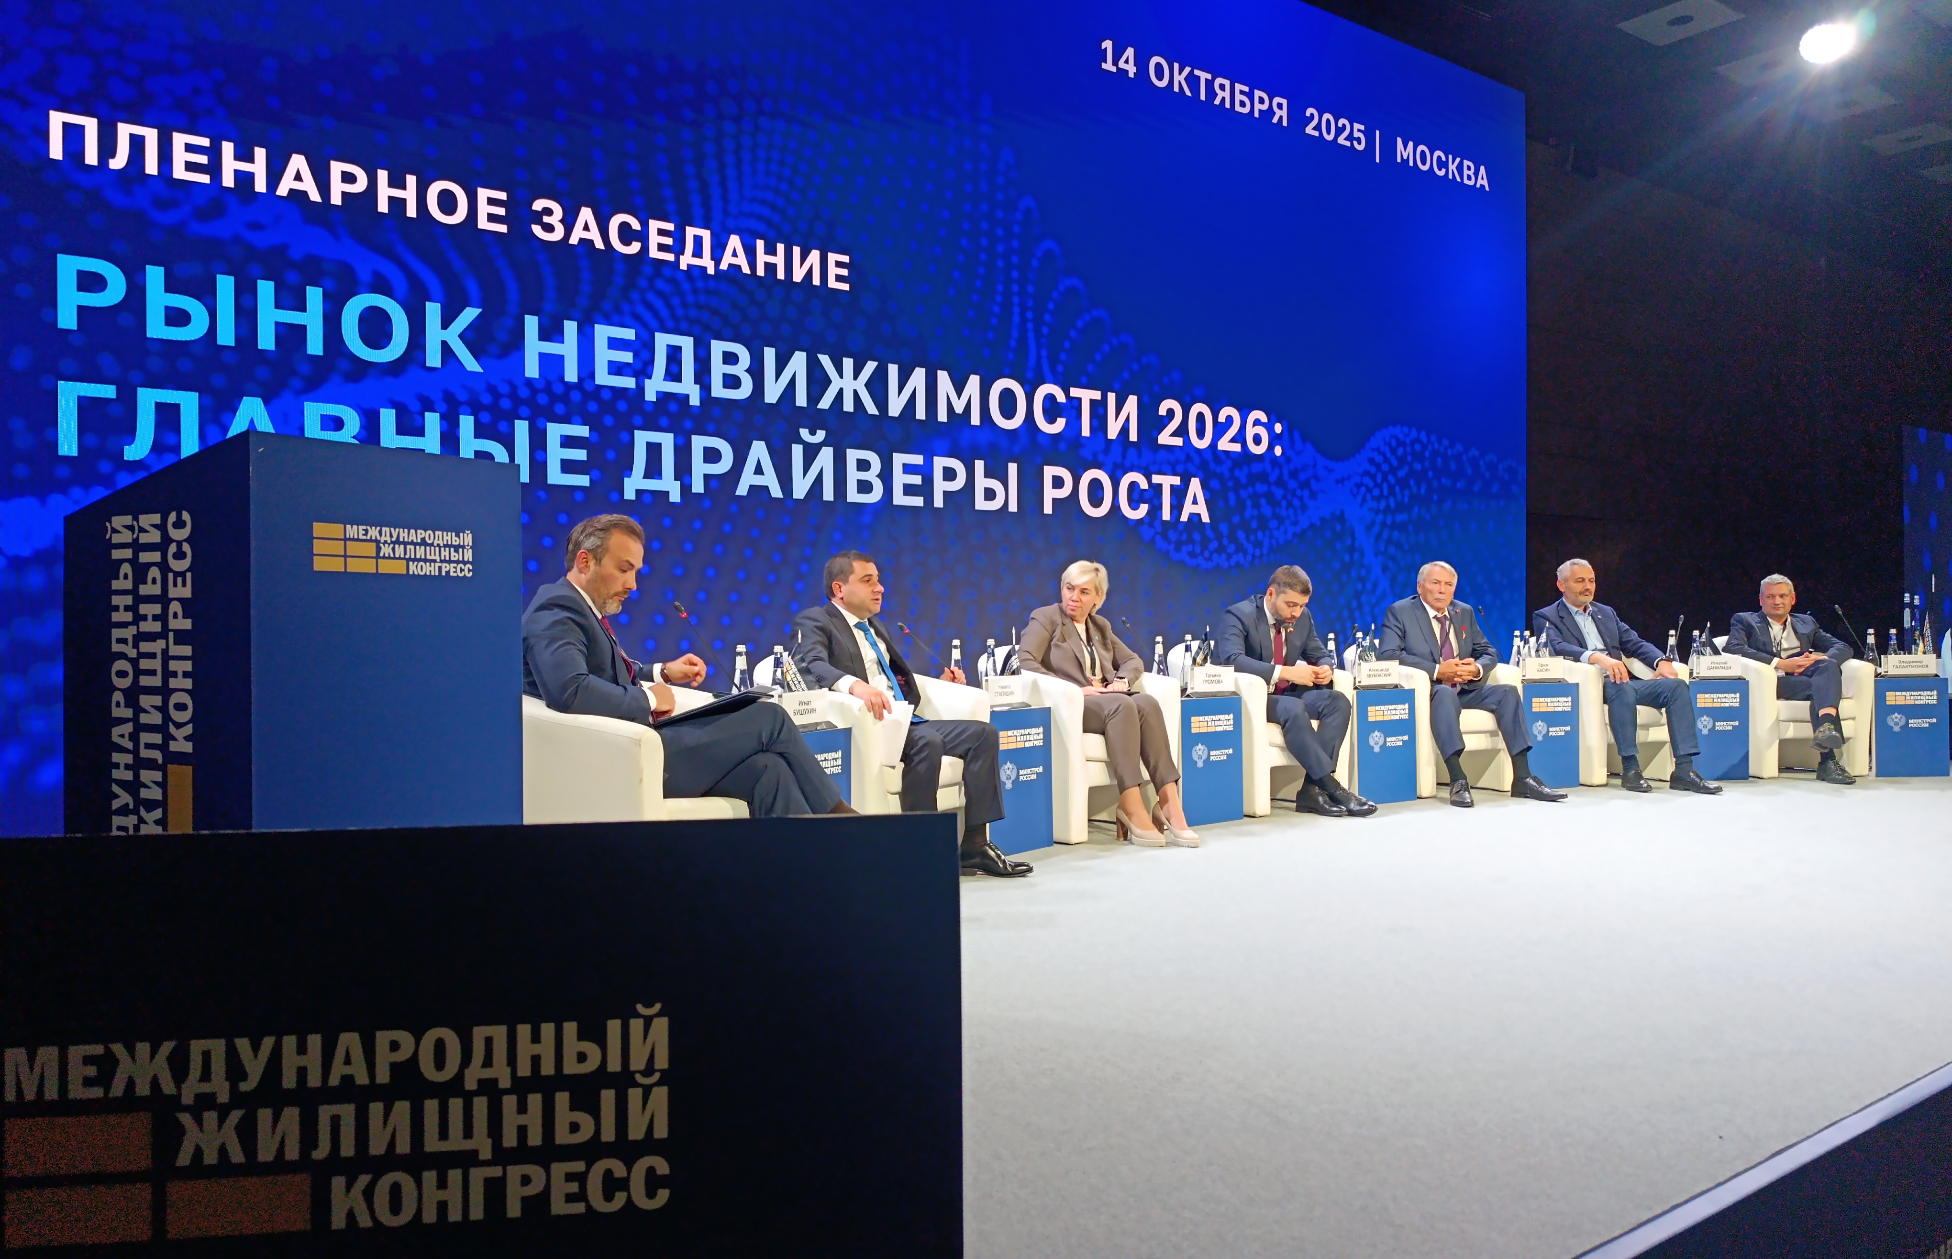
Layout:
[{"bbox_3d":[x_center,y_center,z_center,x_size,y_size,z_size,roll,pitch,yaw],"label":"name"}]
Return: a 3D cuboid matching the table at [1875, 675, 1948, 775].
[{"bbox_3d":[5.596,0.584,7.936,0.417,0.587,0.405,-1,0,5],"label":"table"}]

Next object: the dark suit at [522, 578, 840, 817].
[{"bbox_3d":[-0.816,0.347,3.625,0.963,0.981,0.612,-1,0,20],"label":"dark suit"}]

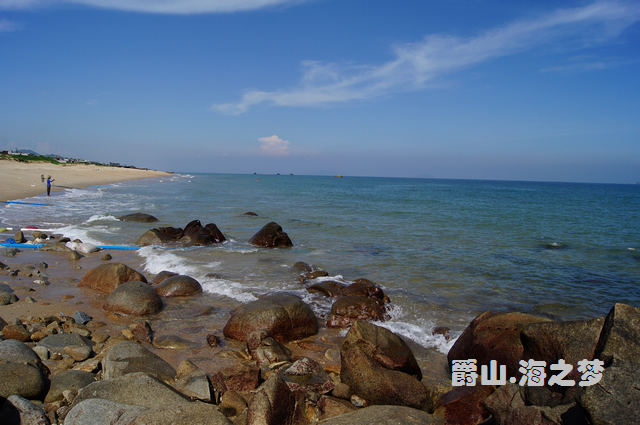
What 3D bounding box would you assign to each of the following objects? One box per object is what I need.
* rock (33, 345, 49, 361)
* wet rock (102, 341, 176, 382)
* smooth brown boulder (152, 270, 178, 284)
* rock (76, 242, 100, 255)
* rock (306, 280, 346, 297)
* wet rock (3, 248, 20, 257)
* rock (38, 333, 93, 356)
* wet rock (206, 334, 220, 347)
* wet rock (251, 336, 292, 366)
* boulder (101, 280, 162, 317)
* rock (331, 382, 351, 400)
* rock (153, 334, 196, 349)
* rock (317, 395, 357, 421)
[{"bbox_3d":[-2.856,1.431,4.900,0.145,0.145,0.135,-1,5,-30],"label":"rock"},{"bbox_3d":[-1.866,1.498,4.925,0.760,0.364,0.600,0,5,-21],"label":"wet rock"},{"bbox_3d":[-3.019,1.280,9.436,0.525,0.243,0.394,0,5,-18],"label":"smooth brown boulder"},{"bbox_3d":[-5.928,0.906,12.271,0.614,0.252,0.450,-1,5,-26],"label":"rock"},{"bbox_3d":[0.126,1.436,8.976,0.749,0.291,0.550,2,4,1],"label":"rock"},{"bbox_3d":[-7.428,0.957,11.524,0.344,0.176,0.275,-1,5,-33],"label":"wet rock"},{"bbox_3d":[-2.805,1.461,5.300,0.530,0.200,0.450,-1,5,-28],"label":"rock"},{"bbox_3d":[-1.325,1.594,5.984,0.165,0.135,0.140,1,5,-12],"label":"wet rock"},{"bbox_3d":[-0.532,1.576,5.521,0.436,0.263,0.349,1,4,-6],"label":"wet rock"},{"bbox_3d":[-2.946,1.324,7.550,0.931,0.448,0.792,0,5,-21],"label":"boulder"},{"bbox_3d":[0.198,1.658,4.476,0.177,0.118,0.151,2,4,3],"label":"rock"},{"bbox_3d":[-1.807,1.613,6.030,0.566,0.100,0.317,0,5,-17],"label":"rock"},{"bbox_3d":[0.139,1.543,3.800,0.310,0.180,0.250,2,4,3],"label":"rock"}]

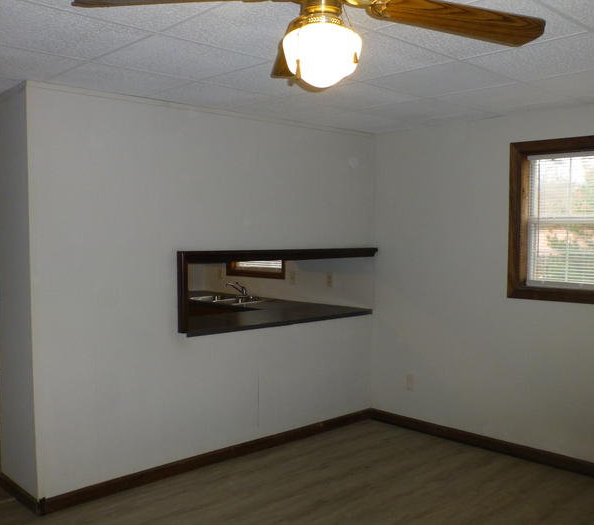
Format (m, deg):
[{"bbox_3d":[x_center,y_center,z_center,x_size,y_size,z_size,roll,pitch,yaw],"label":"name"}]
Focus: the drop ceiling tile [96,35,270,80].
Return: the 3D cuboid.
[{"bbox_3d":[-0.557,-0.964,3.269,0.622,0.020,0.622,-3,4,-43],"label":"drop ceiling tile"}]

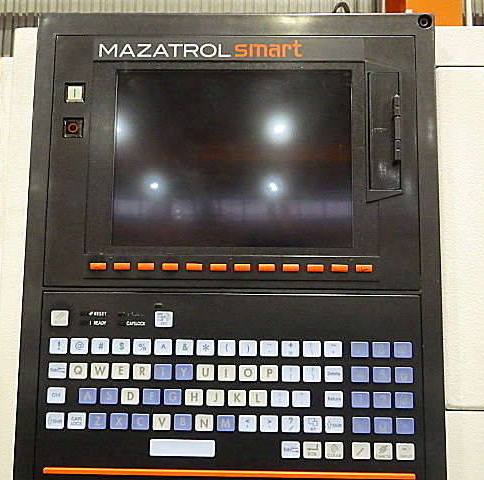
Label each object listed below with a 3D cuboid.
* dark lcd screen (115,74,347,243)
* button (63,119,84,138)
[{"bbox_3d":[-0.008,-0.073,0.470,0.214,0.162,0.010,1,-6,1],"label":"dark lcd screen"},{"bbox_3d":[-0.153,-0.101,0.470,0.018,0.018,0.010,1,-6,1],"label":"button"}]

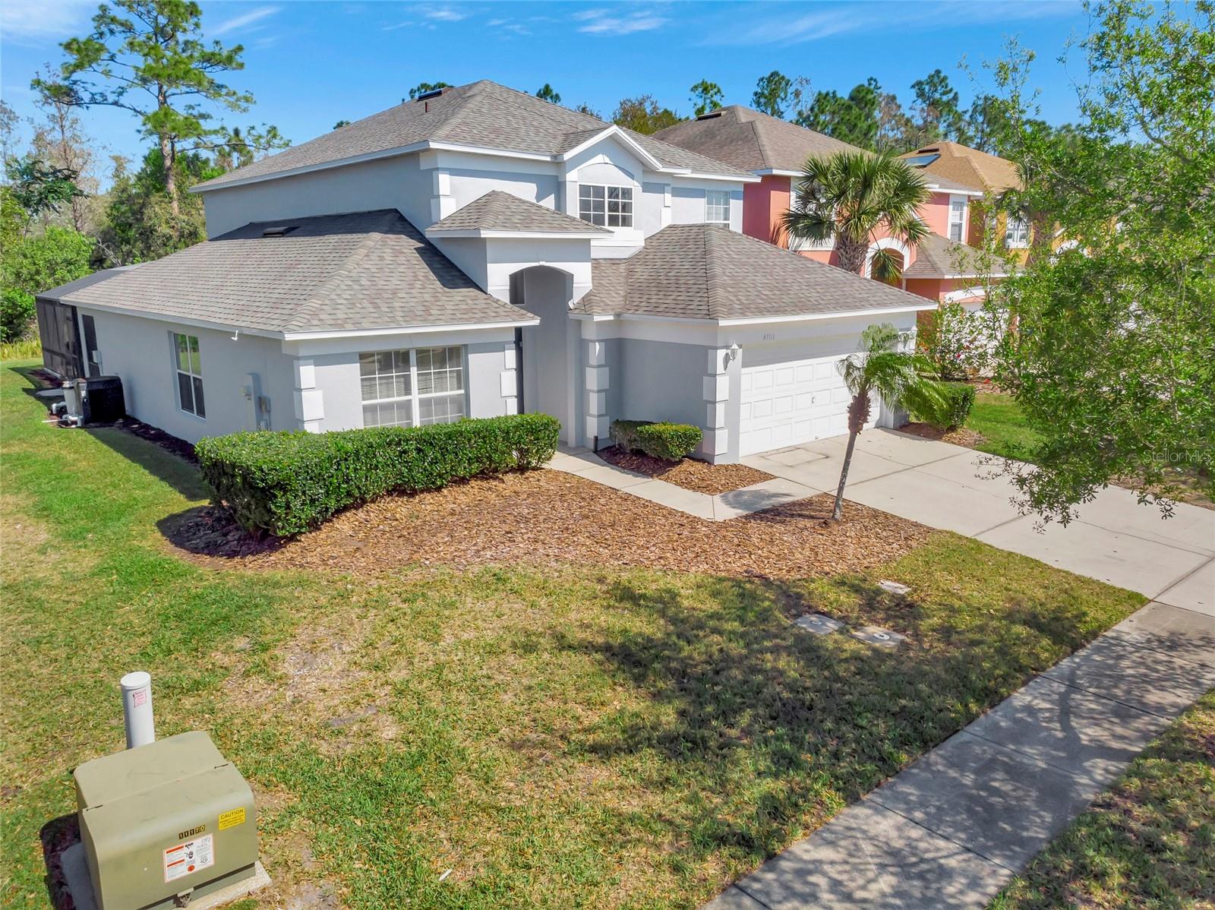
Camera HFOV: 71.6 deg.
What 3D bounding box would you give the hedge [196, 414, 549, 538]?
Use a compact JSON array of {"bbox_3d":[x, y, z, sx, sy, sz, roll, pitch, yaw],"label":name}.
[{"bbox_3d":[-3.231,0.148,13.056,5.070,0.960,1.620,-11,17,-41],"label":"hedge"}]

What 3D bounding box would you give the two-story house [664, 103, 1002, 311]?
[{"bbox_3d":[5.390,-8.672,31.949,13.600,8.780,17.150,-11,17,-41],"label":"two-story house"}]

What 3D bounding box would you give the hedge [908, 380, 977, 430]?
[{"bbox_3d":[7.571,-1.193,18.936,1.220,0.910,1.320,-11,17,-41],"label":"hedge"}]

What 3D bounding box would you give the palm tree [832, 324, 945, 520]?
[{"bbox_3d":[3.937,-0.427,11.788,1.570,2.770,1.420,0,13,0],"label":"palm tree"}]

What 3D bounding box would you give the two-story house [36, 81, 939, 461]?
[{"bbox_3d":[-4.743,-5.284,20.724,13.400,7.920,20.600,-11,17,-41],"label":"two-story house"}]

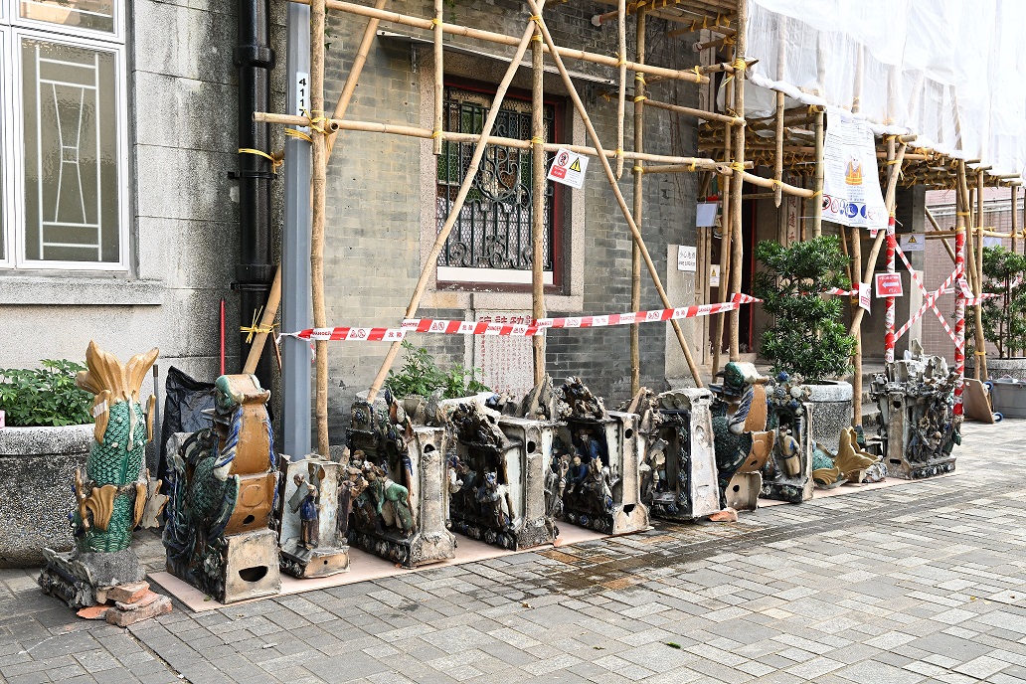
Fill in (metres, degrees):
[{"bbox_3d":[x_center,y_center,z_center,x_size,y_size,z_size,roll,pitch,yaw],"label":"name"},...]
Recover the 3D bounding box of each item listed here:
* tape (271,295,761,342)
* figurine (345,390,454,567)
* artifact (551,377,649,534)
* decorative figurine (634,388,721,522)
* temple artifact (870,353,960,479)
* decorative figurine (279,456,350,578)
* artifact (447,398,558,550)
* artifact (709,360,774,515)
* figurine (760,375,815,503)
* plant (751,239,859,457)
[{"bbox_3d":[0.308,-0.177,5.990,3.610,0.310,0.140,-1,2,-32],"label":"tape"},{"bbox_3d":[-0.507,0.568,4.173,0.273,0.698,0.535,-1,2,-38],"label":"figurine"},{"bbox_3d":[0.423,0.557,4.755,0.273,0.693,0.493,-1,2,-34],"label":"artifact"},{"bbox_3d":[0.918,0.599,5.230,0.304,0.680,0.457,-1,2,-37],"label":"decorative figurine"},{"bbox_3d":[2.836,0.508,6.603,0.720,0.817,0.325,-1,2,-37],"label":"temple artifact"},{"bbox_3d":[-0.886,0.735,4.035,0.243,0.446,0.406,-1,2,-37],"label":"decorative figurine"},{"bbox_3d":[-0.064,0.622,4.611,0.325,0.654,0.588,-1,2,-37],"label":"artifact"},{"bbox_3d":[1.152,0.494,5.287,0.283,0.814,0.556,-1,2,-38],"label":"artifact"},{"bbox_3d":[1.645,0.565,5.665,0.243,0.735,0.345,-1,2,-37],"label":"figurine"},{"bbox_3d":[2.262,0.010,7.193,0.780,1.669,0.760,-1,2,-38],"label":"plant"}]

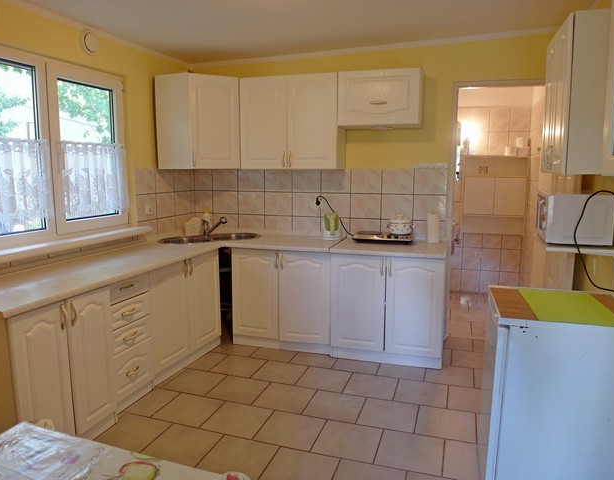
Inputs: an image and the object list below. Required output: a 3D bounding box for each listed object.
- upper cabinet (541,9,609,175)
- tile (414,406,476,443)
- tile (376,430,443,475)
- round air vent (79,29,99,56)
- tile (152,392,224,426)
[{"bbox_3d":[1.522,-0.745,2.389,0.322,0.763,0.626,3,9,17],"label":"upper cabinet"},{"bbox_3d":[0.770,1.018,2.442,0.315,0.010,0.315,3,9,19],"label":"tile"},{"bbox_3d":[0.522,1.069,2.232,0.317,0.010,0.317,3,9,18],"label":"tile"},{"bbox_3d":[-1.423,-1.304,2.928,0.035,0.160,0.160,3,9,17],"label":"round air vent"},{"bbox_3d":[-0.692,1.008,2.628,0.317,0.010,0.317,3,9,18],"label":"tile"}]

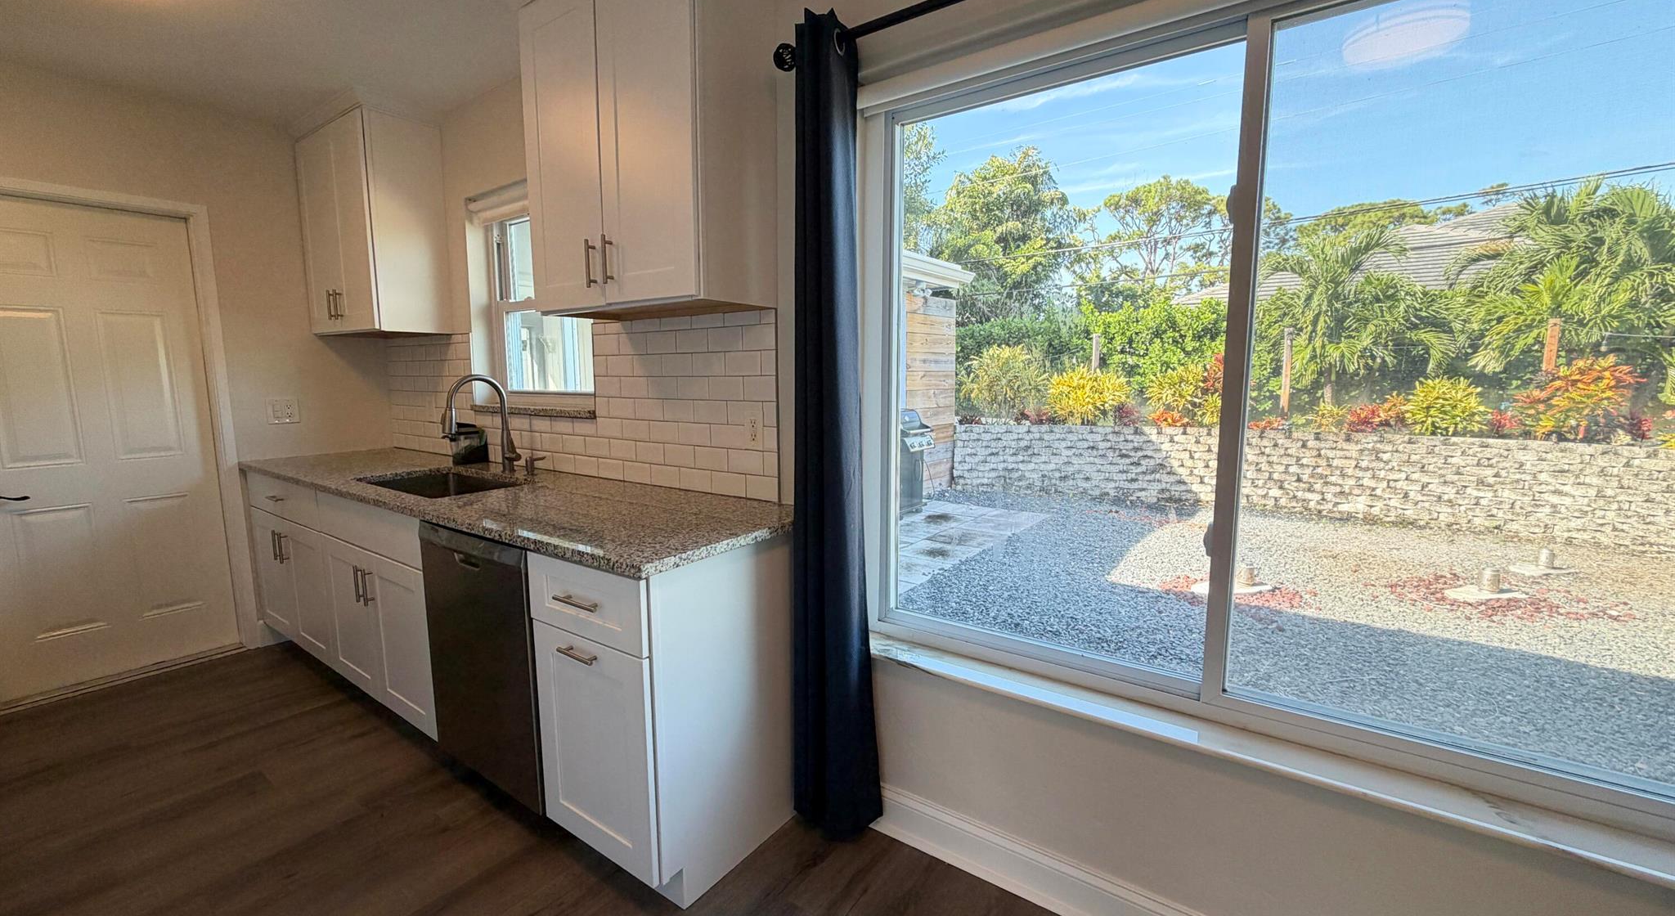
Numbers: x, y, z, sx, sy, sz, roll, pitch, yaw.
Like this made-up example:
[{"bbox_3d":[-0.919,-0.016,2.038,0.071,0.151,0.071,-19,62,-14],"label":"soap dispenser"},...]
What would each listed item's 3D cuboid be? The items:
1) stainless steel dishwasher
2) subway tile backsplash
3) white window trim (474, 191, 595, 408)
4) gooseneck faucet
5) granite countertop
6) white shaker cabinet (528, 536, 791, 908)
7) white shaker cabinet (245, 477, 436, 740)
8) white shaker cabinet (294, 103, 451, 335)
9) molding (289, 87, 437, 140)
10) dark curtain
[{"bbox_3d":[-0.879,0.582,2.243,0.620,0.820,0.618,5,9,36],"label":"stainless steel dishwasher"},{"bbox_3d":[-1.298,-0.249,2.840,2.752,0.598,0.018,5,9,36],"label":"subway tile backsplash"},{"bbox_3d":[-1.264,-0.666,2.831,0.925,0.925,0.105,5,9,36],"label":"white window trim"},{"bbox_3d":[-1.409,-0.127,2.690,0.115,0.398,0.275,5,9,36],"label":"gooseneck faucet"},{"bbox_3d":[-1.415,0.103,2.574,2.935,0.032,0.655,5,9,36],"label":"granite countertop"},{"bbox_3d":[-0.428,0.642,1.937,0.465,0.878,0.632,5,9,36],"label":"white shaker cabinet"},{"bbox_3d":[-1.861,0.510,2.966,1.807,0.878,0.633,5,9,36],"label":"white shaker cabinet"},{"bbox_3d":[-2.196,-1.051,3.206,0.762,0.918,0.318,5,9,36],"label":"white shaker cabinet"},{"bbox_3d":[-2.196,-1.522,3.125,0.805,0.063,0.350,5,9,36],"label":"molding"},{"bbox_3d":[-0.012,-0.020,1.825,0.240,2.200,0.125,5,9,36],"label":"dark curtain"}]

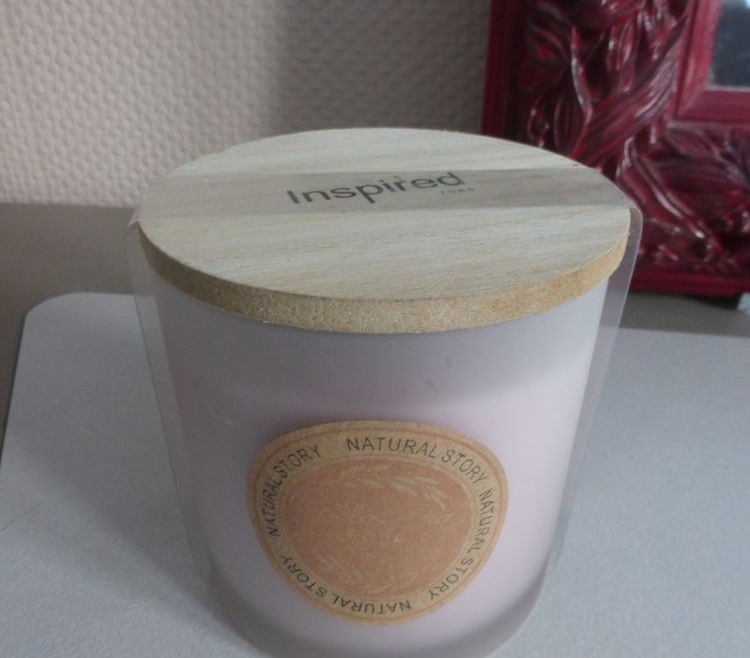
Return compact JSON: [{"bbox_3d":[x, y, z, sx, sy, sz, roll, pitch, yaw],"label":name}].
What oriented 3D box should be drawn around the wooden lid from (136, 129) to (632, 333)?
[{"bbox_3d":[0.002,-0.022,0.128,0.083,0.005,0.083,0,30,0],"label":"wooden lid"}]

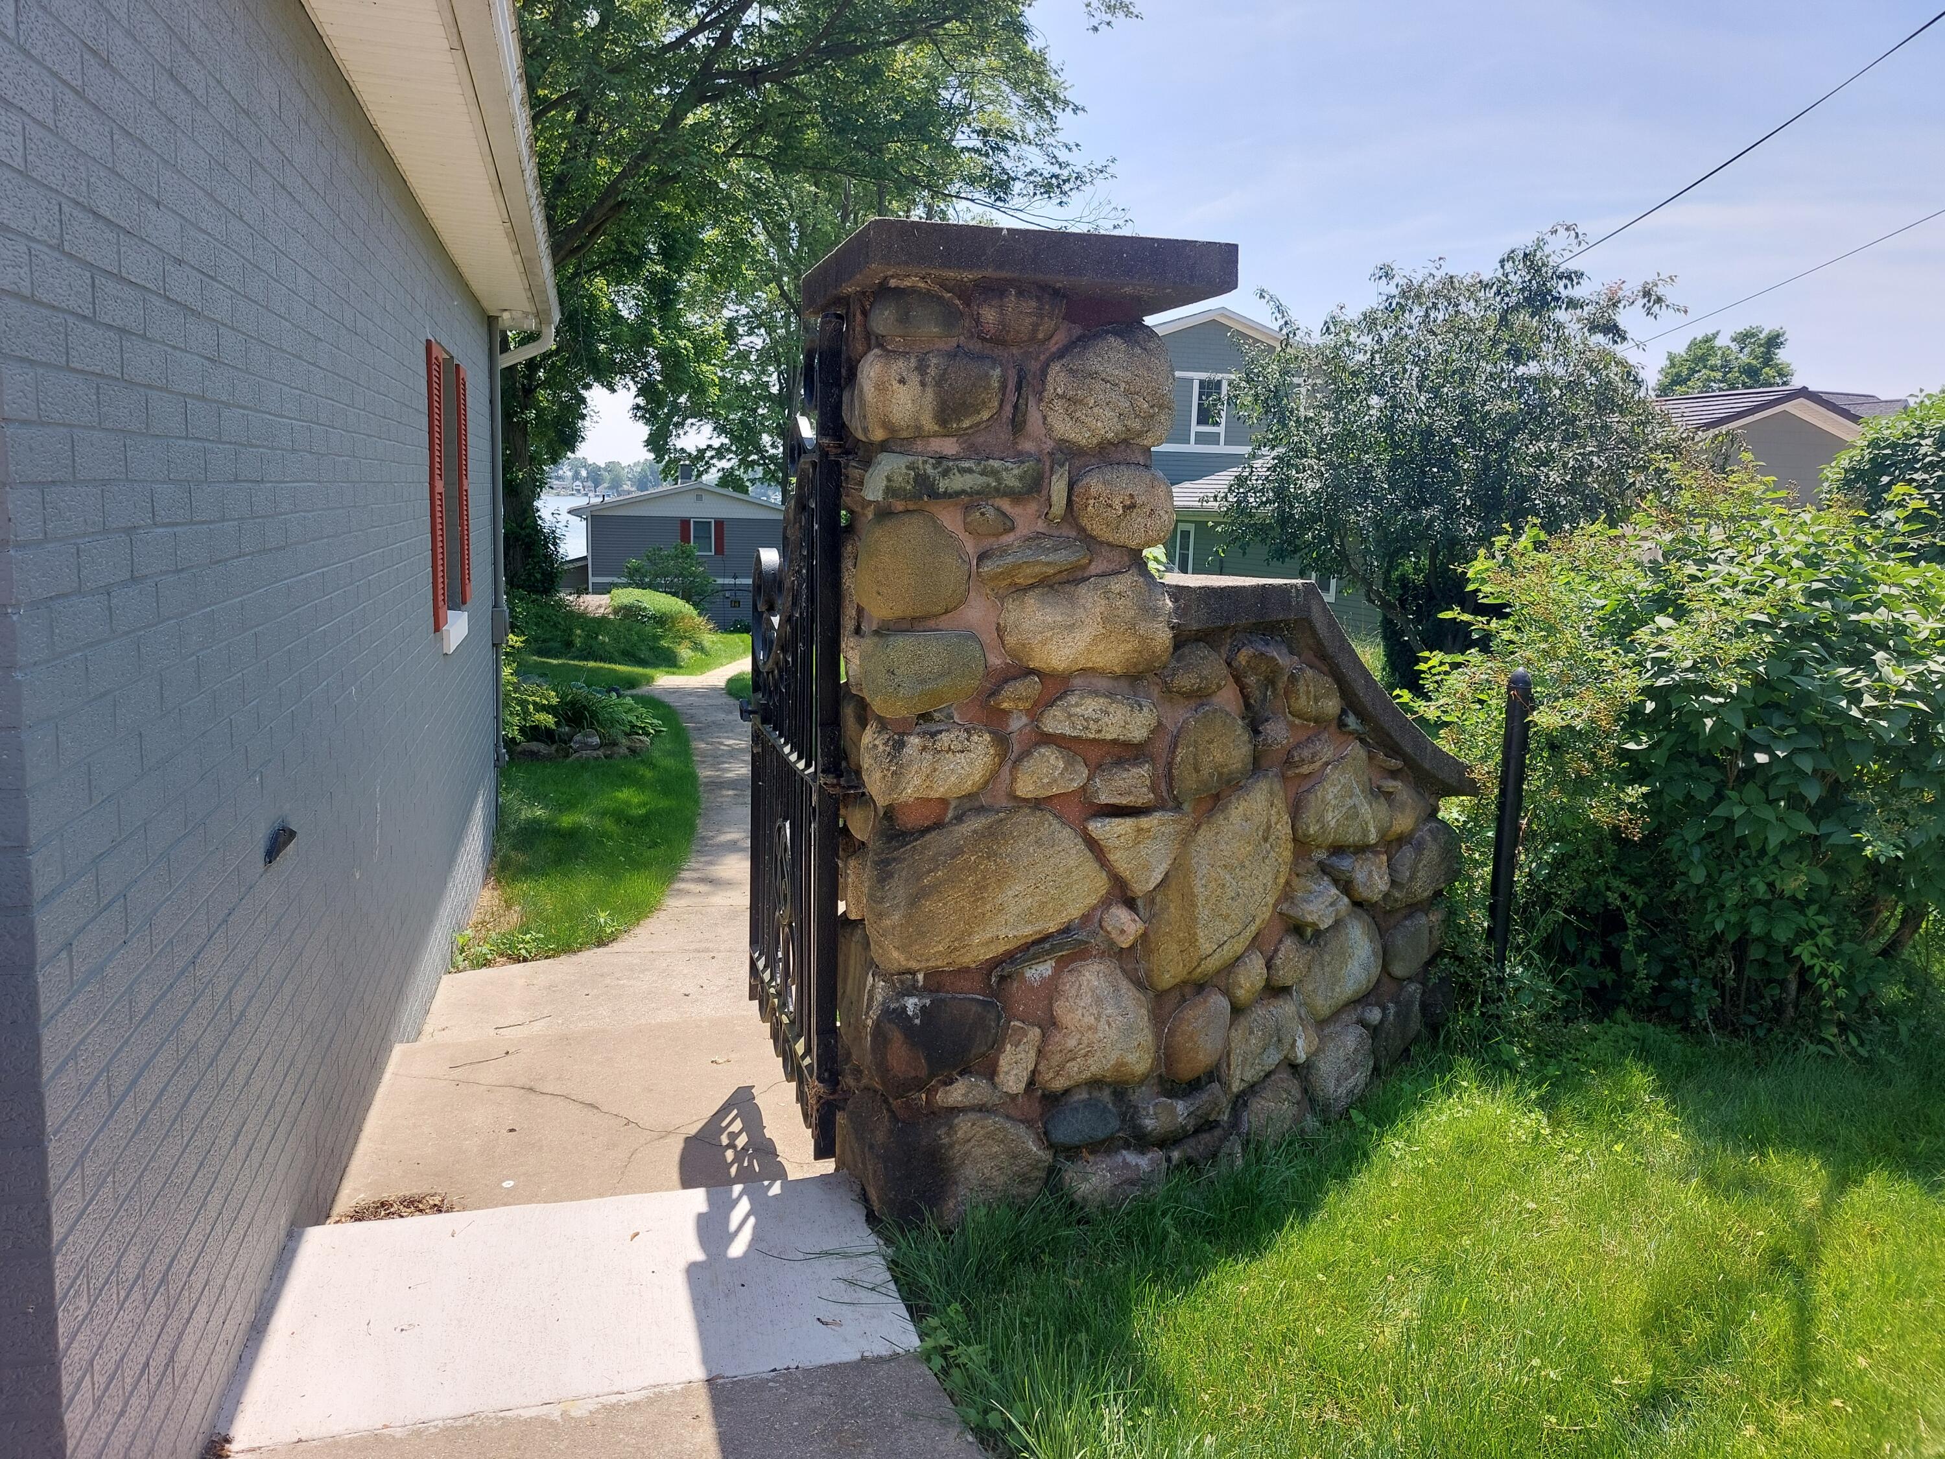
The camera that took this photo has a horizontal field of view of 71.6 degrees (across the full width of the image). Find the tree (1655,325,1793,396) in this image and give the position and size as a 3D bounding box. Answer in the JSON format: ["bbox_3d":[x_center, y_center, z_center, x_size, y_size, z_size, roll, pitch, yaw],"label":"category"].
[{"bbox_3d":[29.435,-11.067,53.776,6.400,9.800,6.400,7,11,27],"label":"tree"}]

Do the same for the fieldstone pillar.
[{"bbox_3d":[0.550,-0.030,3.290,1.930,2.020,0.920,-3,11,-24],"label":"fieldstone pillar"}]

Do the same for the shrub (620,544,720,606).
[{"bbox_3d":[-8.068,-3.979,35.890,2.677,1.935,2.515,-1,10,-13],"label":"shrub"}]

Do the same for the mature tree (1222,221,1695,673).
[{"bbox_3d":[4.828,-2.519,13.244,4.792,4.563,4.563,5,11,19],"label":"mature tree"}]

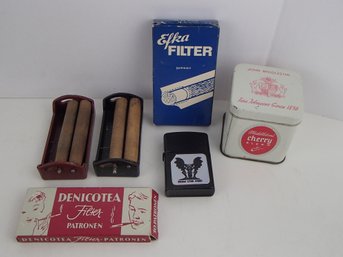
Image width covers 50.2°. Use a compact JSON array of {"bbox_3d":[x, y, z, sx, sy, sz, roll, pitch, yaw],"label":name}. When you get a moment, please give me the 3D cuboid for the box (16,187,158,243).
[{"bbox_3d":[-0.060,0.065,0.278,0.099,0.011,0.040,0,49,-1],"label":"box"}]

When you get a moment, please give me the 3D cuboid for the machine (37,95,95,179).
[{"bbox_3d":[-0.088,0.006,0.317,0.038,0.027,0.073,-1,49,-3],"label":"machine"}]

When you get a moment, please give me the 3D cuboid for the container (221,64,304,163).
[{"bbox_3d":[0.077,-0.012,0.316,0.058,0.059,0.058,8,50,5],"label":"container"}]

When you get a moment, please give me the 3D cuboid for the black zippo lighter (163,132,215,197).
[{"bbox_3d":[0.013,0.029,0.309,0.039,0.013,0.058,0,49,-2],"label":"black zippo lighter"}]

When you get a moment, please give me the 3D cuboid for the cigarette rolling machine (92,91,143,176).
[{"bbox_3d":[-0.044,0.004,0.320,0.037,0.026,0.073,1,49,-1],"label":"cigarette rolling machine"}]

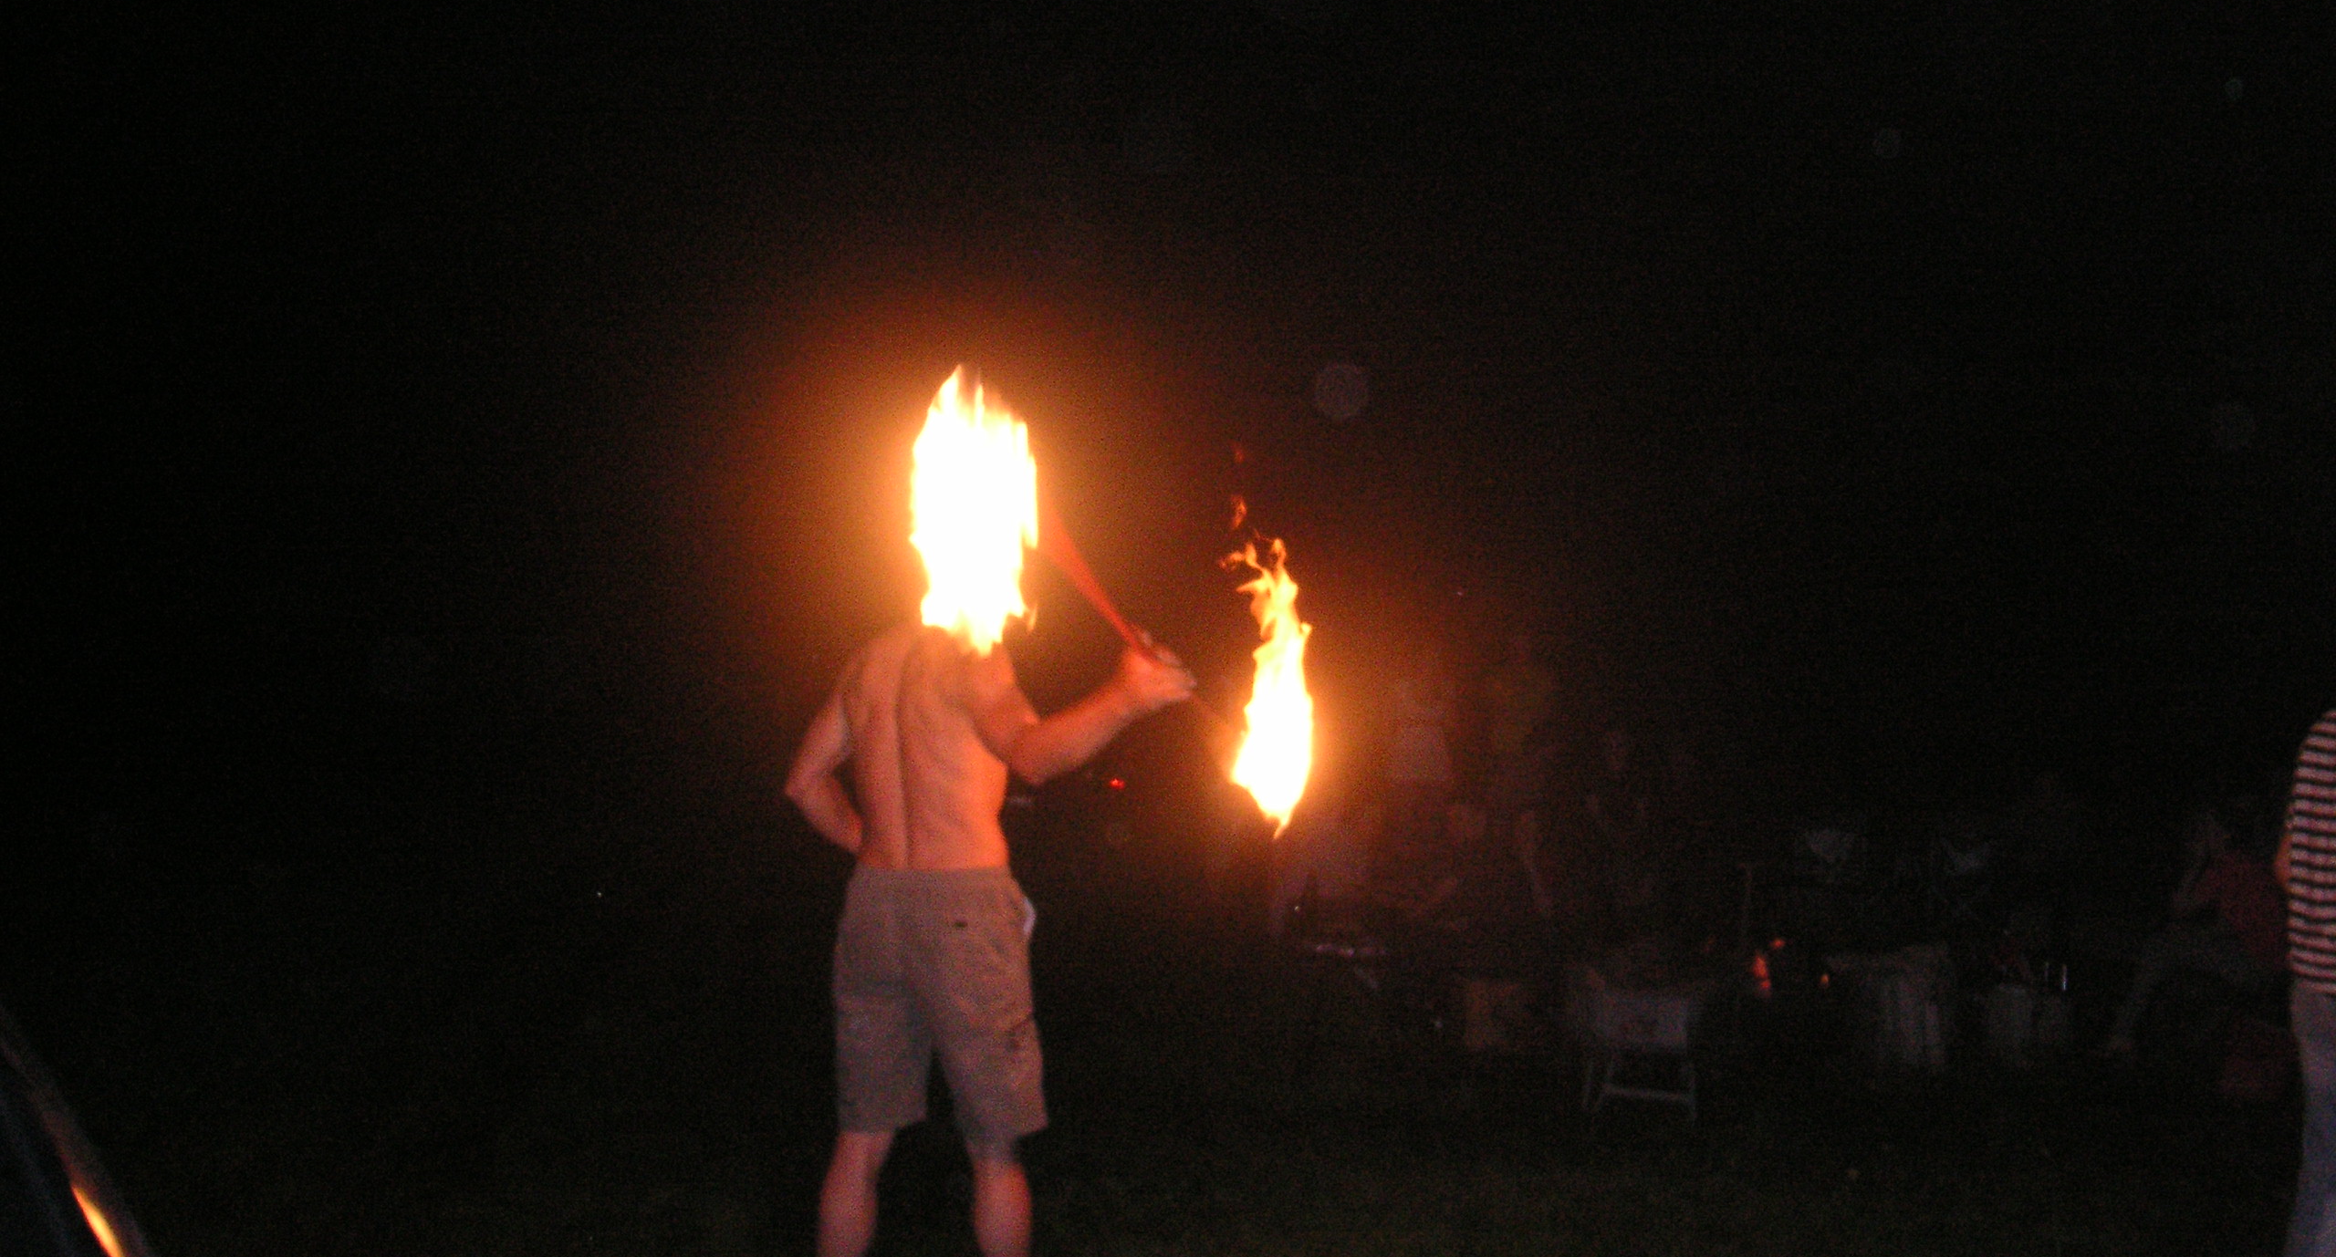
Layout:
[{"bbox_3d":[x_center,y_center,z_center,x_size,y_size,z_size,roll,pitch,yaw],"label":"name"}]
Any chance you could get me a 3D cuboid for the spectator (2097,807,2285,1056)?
[{"bbox_3d":[4.030,1.175,9.800,0.820,1.000,0.520,0,-1,20],"label":"spectator"}]

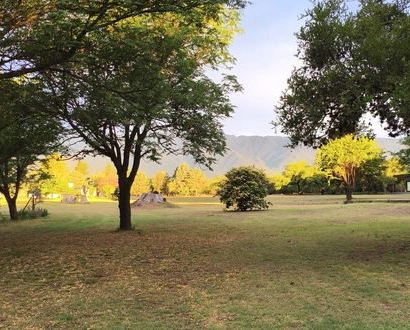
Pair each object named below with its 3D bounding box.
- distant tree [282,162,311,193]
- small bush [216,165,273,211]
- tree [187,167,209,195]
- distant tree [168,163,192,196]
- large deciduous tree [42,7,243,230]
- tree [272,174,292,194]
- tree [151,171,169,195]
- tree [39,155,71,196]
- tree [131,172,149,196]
[{"bbox_3d":[15.673,2.118,56.000,4.740,5.760,4.740,0,-4,0],"label":"distant tree"},{"bbox_3d":[2.546,1.515,21.300,3.480,2.840,3.310,0,-4,0],"label":"small bush"},{"bbox_3d":[-1.219,3.095,62.000,4.130,5.630,4.130,0,-4,0],"label":"tree"},{"bbox_3d":[-4.784,2.720,62.000,4.500,6.380,4.500,0,-4,0],"label":"distant tree"},{"bbox_3d":[-2.231,-1.660,11.800,7.000,7.760,6.650,0,-4,0],"label":"large deciduous tree"},{"bbox_3d":[13.425,3.422,58.000,3.510,3.510,3.510,0,-4,0],"label":"tree"},{"bbox_3d":[-8.348,3.283,62.000,3.380,4.500,3.380,0,-4,0],"label":"tree"},{"bbox_3d":[-25.331,1.779,56.000,5.420,7.120,5.420,0,-4,0],"label":"tree"},{"bbox_3d":[-11.710,3.540,60.000,3.270,4.360,3.270,0,-4,0],"label":"tree"}]

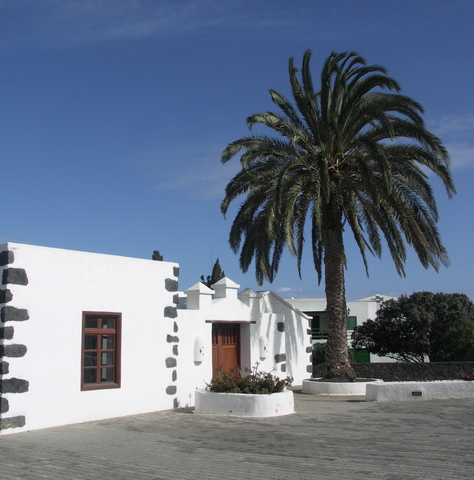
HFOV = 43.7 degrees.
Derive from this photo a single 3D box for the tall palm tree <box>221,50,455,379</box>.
[{"bbox_3d":[3.235,-1.025,18.914,7.350,10.609,7.350,-2,-9,10],"label":"tall palm tree"}]

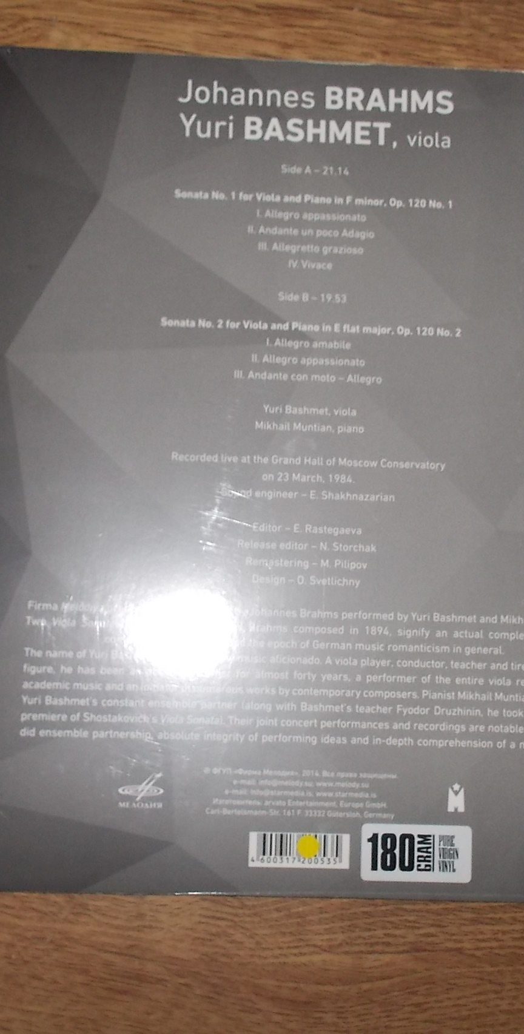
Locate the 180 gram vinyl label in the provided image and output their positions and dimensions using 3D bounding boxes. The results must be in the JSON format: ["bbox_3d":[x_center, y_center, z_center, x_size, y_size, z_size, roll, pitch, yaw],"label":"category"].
[{"bbox_3d":[0.056,0.121,0.416,0.040,0.001,0.020,2,85,-2],"label":"180 gram vinyl label"}]

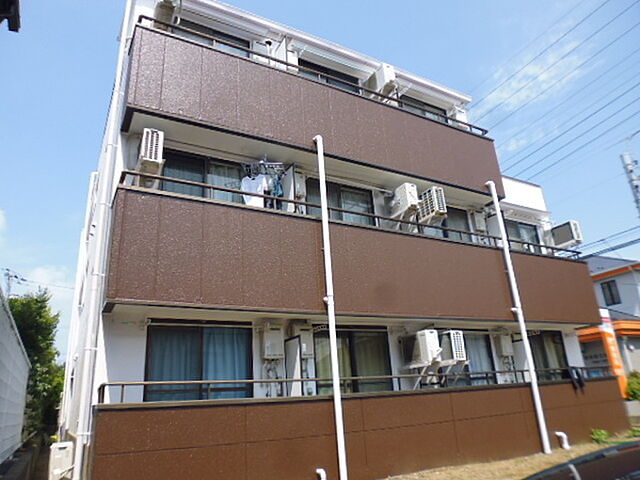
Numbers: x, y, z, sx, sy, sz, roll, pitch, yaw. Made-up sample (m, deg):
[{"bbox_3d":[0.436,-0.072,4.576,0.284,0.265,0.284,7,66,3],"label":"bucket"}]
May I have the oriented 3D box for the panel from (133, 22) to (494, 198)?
[{"bbox_3d":[0.683,-2.218,9.020,8.413,1.654,0.180,8,-23,-28],"label":"panel"}]

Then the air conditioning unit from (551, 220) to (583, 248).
[{"bbox_3d":[6.226,-0.092,11.378,0.300,0.516,0.770,8,-23,-28],"label":"air conditioning unit"}]

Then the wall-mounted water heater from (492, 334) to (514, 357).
[{"bbox_3d":[4.143,2.407,10.050,0.329,0.477,0.229,8,-22,-28],"label":"wall-mounted water heater"}]

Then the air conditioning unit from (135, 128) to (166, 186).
[{"bbox_3d":[-2.540,-1.213,6.576,0.280,0.487,0.770,8,-23,-28],"label":"air conditioning unit"}]

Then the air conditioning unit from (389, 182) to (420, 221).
[{"bbox_3d":[1.598,-0.724,8.859,0.275,0.481,0.770,8,-23,-28],"label":"air conditioning unit"}]

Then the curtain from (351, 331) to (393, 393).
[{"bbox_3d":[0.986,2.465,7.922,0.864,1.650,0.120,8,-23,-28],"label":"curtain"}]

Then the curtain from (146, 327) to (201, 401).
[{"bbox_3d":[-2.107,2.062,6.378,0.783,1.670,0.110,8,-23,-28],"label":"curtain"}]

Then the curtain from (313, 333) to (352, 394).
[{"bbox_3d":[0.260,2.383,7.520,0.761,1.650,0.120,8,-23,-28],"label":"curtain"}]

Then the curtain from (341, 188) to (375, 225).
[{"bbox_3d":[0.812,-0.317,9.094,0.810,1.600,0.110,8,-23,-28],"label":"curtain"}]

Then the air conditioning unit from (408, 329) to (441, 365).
[{"bbox_3d":[1.798,1.968,8.052,0.279,0.540,0.750,8,-23,-28],"label":"air conditioning unit"}]

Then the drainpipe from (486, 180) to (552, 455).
[{"bbox_3d":[4.145,1.334,9.428,0.140,5.797,0.140,8,-23,-28],"label":"drainpipe"}]

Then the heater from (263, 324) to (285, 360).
[{"bbox_3d":[-0.769,1.654,7.084,0.328,0.486,0.190,8,-23,-28],"label":"heater"}]

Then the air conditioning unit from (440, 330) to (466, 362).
[{"bbox_3d":[2.321,2.033,8.337,0.291,0.530,0.750,8,-23,-28],"label":"air conditioning unit"}]

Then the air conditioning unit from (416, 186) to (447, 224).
[{"bbox_3d":[2.222,-0.676,9.214,0.285,0.545,0.770,8,-23,-28],"label":"air conditioning unit"}]

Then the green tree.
[{"bbox_3d":[-8.693,3.829,12.976,2.100,4.600,2.100,8,-23,-28],"label":"green tree"}]

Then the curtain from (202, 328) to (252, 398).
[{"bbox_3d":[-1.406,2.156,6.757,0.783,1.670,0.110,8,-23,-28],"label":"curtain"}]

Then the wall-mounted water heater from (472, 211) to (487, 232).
[{"bbox_3d":[3.888,-0.396,10.966,0.310,0.490,0.223,8,-22,-28],"label":"wall-mounted water heater"}]

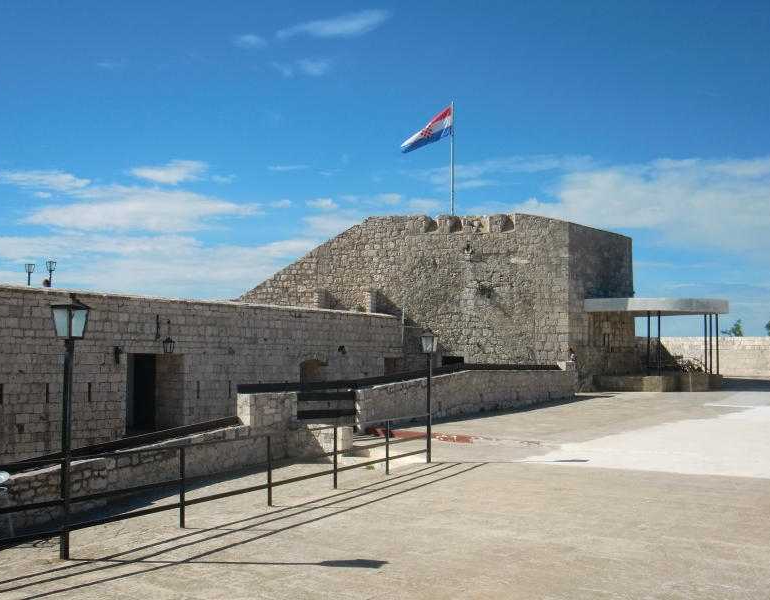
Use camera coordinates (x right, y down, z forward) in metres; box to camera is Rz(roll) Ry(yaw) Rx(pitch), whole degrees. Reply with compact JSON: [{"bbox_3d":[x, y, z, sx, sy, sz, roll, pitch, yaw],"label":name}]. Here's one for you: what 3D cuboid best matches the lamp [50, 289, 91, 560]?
[{"bbox_3d":[-2.771,1.095,7.676,0.260,2.300,0.260,-2,-4,25],"label":"lamp"}]

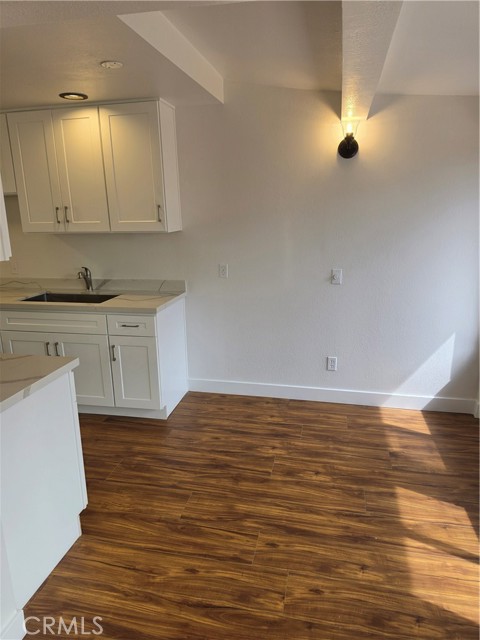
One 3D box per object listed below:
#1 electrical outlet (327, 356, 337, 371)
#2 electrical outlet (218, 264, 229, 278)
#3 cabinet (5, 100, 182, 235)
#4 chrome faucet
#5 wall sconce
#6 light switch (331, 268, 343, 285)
[{"bbox_3d":[0.758,0.362,3.490,0.076,0.118,0.011,2,15,12],"label":"electrical outlet"},{"bbox_3d":[-0.136,-0.397,3.487,0.076,0.117,0.011,2,15,12],"label":"electrical outlet"},{"bbox_3d":[-1.120,-1.157,3.340,1.234,0.905,0.320,2,15,12],"label":"cabinet"},{"bbox_3d":[-1.324,-0.345,3.646,0.056,0.220,0.175,2,15,12],"label":"chrome faucet"},{"bbox_3d":[0.764,-1.257,2.974,0.140,0.234,0.156,2,15,12],"label":"wall sconce"},{"bbox_3d":[0.753,-0.331,3.300,0.078,0.119,0.020,2,15,12],"label":"light switch"}]

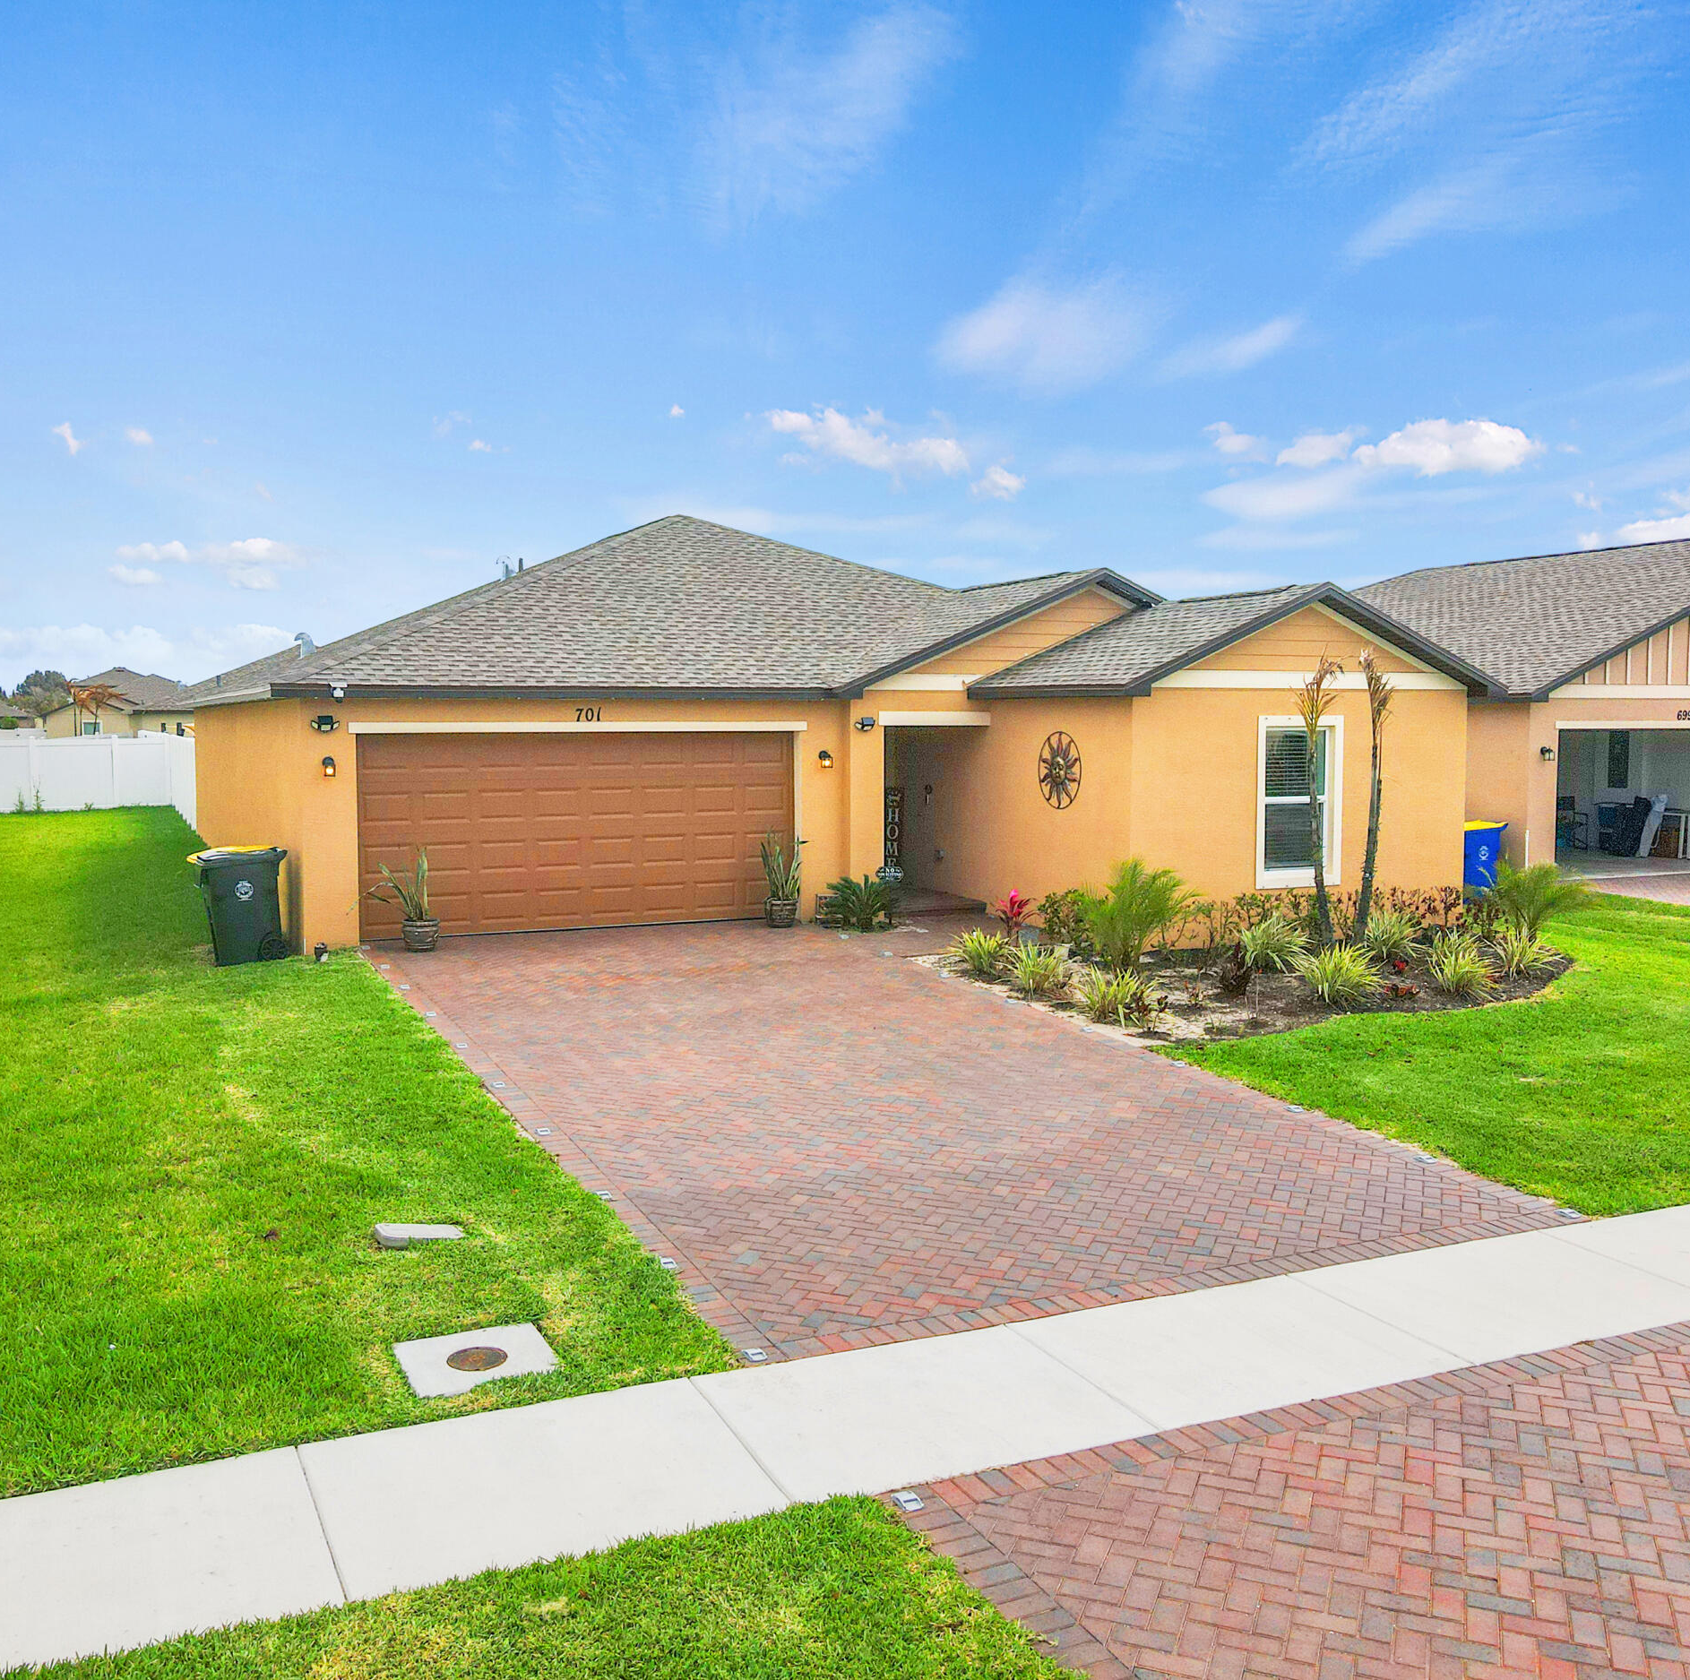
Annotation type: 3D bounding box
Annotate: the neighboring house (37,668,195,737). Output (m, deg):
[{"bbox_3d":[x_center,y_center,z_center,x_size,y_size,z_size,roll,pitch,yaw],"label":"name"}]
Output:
[{"bbox_3d":[-39.430,-7.102,88.333,13.000,5.400,16.500,-2,5,-25],"label":"neighboring house"}]

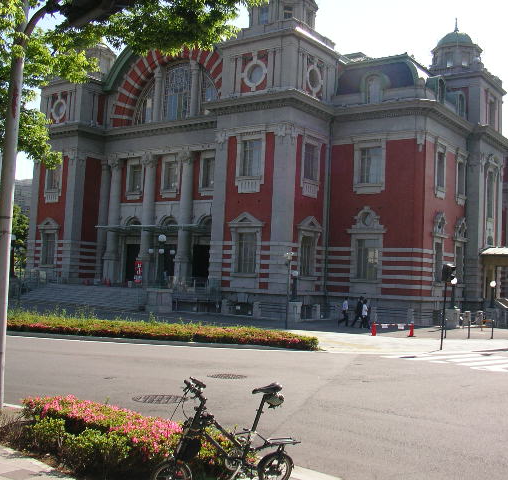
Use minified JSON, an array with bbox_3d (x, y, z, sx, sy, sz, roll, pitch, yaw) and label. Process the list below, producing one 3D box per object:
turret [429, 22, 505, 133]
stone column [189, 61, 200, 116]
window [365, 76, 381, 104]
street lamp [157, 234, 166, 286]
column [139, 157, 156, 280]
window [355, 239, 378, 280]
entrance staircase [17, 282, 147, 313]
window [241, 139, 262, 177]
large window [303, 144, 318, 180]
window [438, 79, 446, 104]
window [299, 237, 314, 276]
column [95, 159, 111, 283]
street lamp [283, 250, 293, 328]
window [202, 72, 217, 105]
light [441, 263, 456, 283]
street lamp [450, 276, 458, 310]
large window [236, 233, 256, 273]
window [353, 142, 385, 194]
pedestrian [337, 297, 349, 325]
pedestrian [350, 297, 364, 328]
[{"bbox_3d":[15.553,-12.481,52.211,6.048,8.611,5.893,0,-5,36],"label":"turret"},{"bbox_3d":[-4.656,-11.876,53.857,0.660,4.469,0.660,3,-4,0],"label":"stone column"},{"bbox_3d":[8.407,-10.439,47.744,1.089,1.920,0.250,0,-5,36],"label":"window"},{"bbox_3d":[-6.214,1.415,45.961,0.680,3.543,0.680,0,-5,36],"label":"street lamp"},{"bbox_3d":[-8.621,-1.754,55.284,1.040,10.687,1.040,3,-4,0],"label":"column"},{"bbox_3d":[7.469,1.270,45.269,1.682,2.748,0.300,0,-5,36],"label":"window"},{"bbox_3d":[-11.161,4.105,49.492,13.900,1.350,3.600,0,-5,36],"label":"entrance staircase"},{"bbox_3d":[-0.158,-5.579,46.400,1.667,2.483,0.200,0,-5,36],"label":"window"},{"bbox_3d":[3.754,-5.097,44.882,0.280,2.341,1.678,0,-5,36],"label":"large window"},{"bbox_3d":[12.684,-9.971,46.028,0.300,1.705,1.202,0,-5,36],"label":"window"},{"bbox_3d":[3.695,1.130,46.948,0.200,2.716,1.696,0,-5,36],"label":"window"},{"bbox_3d":[-12.671,-1.620,57.225,0.900,10.174,0.900,0,-5,36],"label":"column"},{"bbox_3d":[1.626,2.393,32.806,0.450,3.759,0.320,3,-4,0],"label":"street lamp"},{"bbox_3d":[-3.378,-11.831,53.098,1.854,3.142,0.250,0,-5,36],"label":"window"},{"bbox_3d":[7.262,1.251,25.495,0.400,0.740,0.380,0,-5,36],"label":"light"},{"bbox_3d":[12.287,3.263,42.134,0.420,1.907,0.420,0,-5,36],"label":"street lamp"},{"bbox_3d":[-0.471,0.812,44.477,1.550,2.637,0.300,0,-5,36],"label":"large window"},{"bbox_3d":[7.749,-4.855,46.378,2.250,3.470,0.350,0,-5,36],"label":"window"},{"bbox_3d":[5.050,4.051,38.600,0.600,1.680,0.500,2,-4,18],"label":"pedestrian"},{"bbox_3d":[5.654,3.923,37.374,0.700,1.677,0.500,1,-4,30],"label":"pedestrian"}]

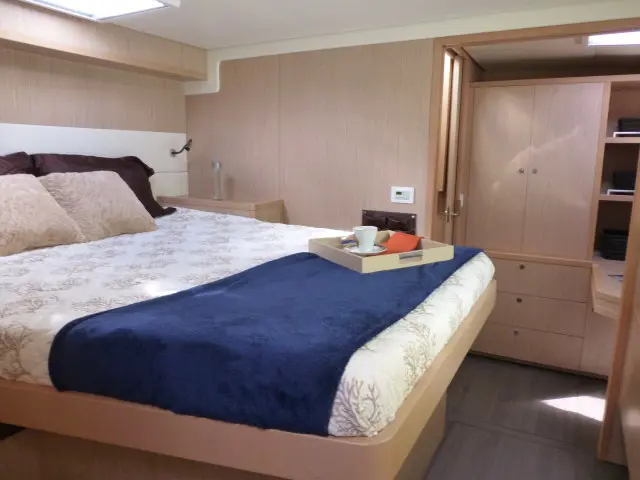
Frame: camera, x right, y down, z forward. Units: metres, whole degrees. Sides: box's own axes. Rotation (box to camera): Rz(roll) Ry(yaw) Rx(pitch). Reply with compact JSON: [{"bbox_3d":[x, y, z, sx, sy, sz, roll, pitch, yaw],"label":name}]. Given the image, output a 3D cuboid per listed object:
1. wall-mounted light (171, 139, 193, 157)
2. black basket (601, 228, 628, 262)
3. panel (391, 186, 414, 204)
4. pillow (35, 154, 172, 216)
[{"bbox_3d":[-0.857,-0.565,2.737,0.130,0.105,0.055,5,12,25],"label":"wall-mounted light"},{"bbox_3d":[1.862,0.027,2.668,0.260,0.175,0.220,7,12,29],"label":"black basket"},{"bbox_3d":[0.431,-0.230,2.300,0.120,0.083,0.018,5,12,25],"label":"panel"},{"bbox_3d":[-1.043,-0.247,2.254,0.160,0.380,0.710,-20,1,28],"label":"pillow"}]

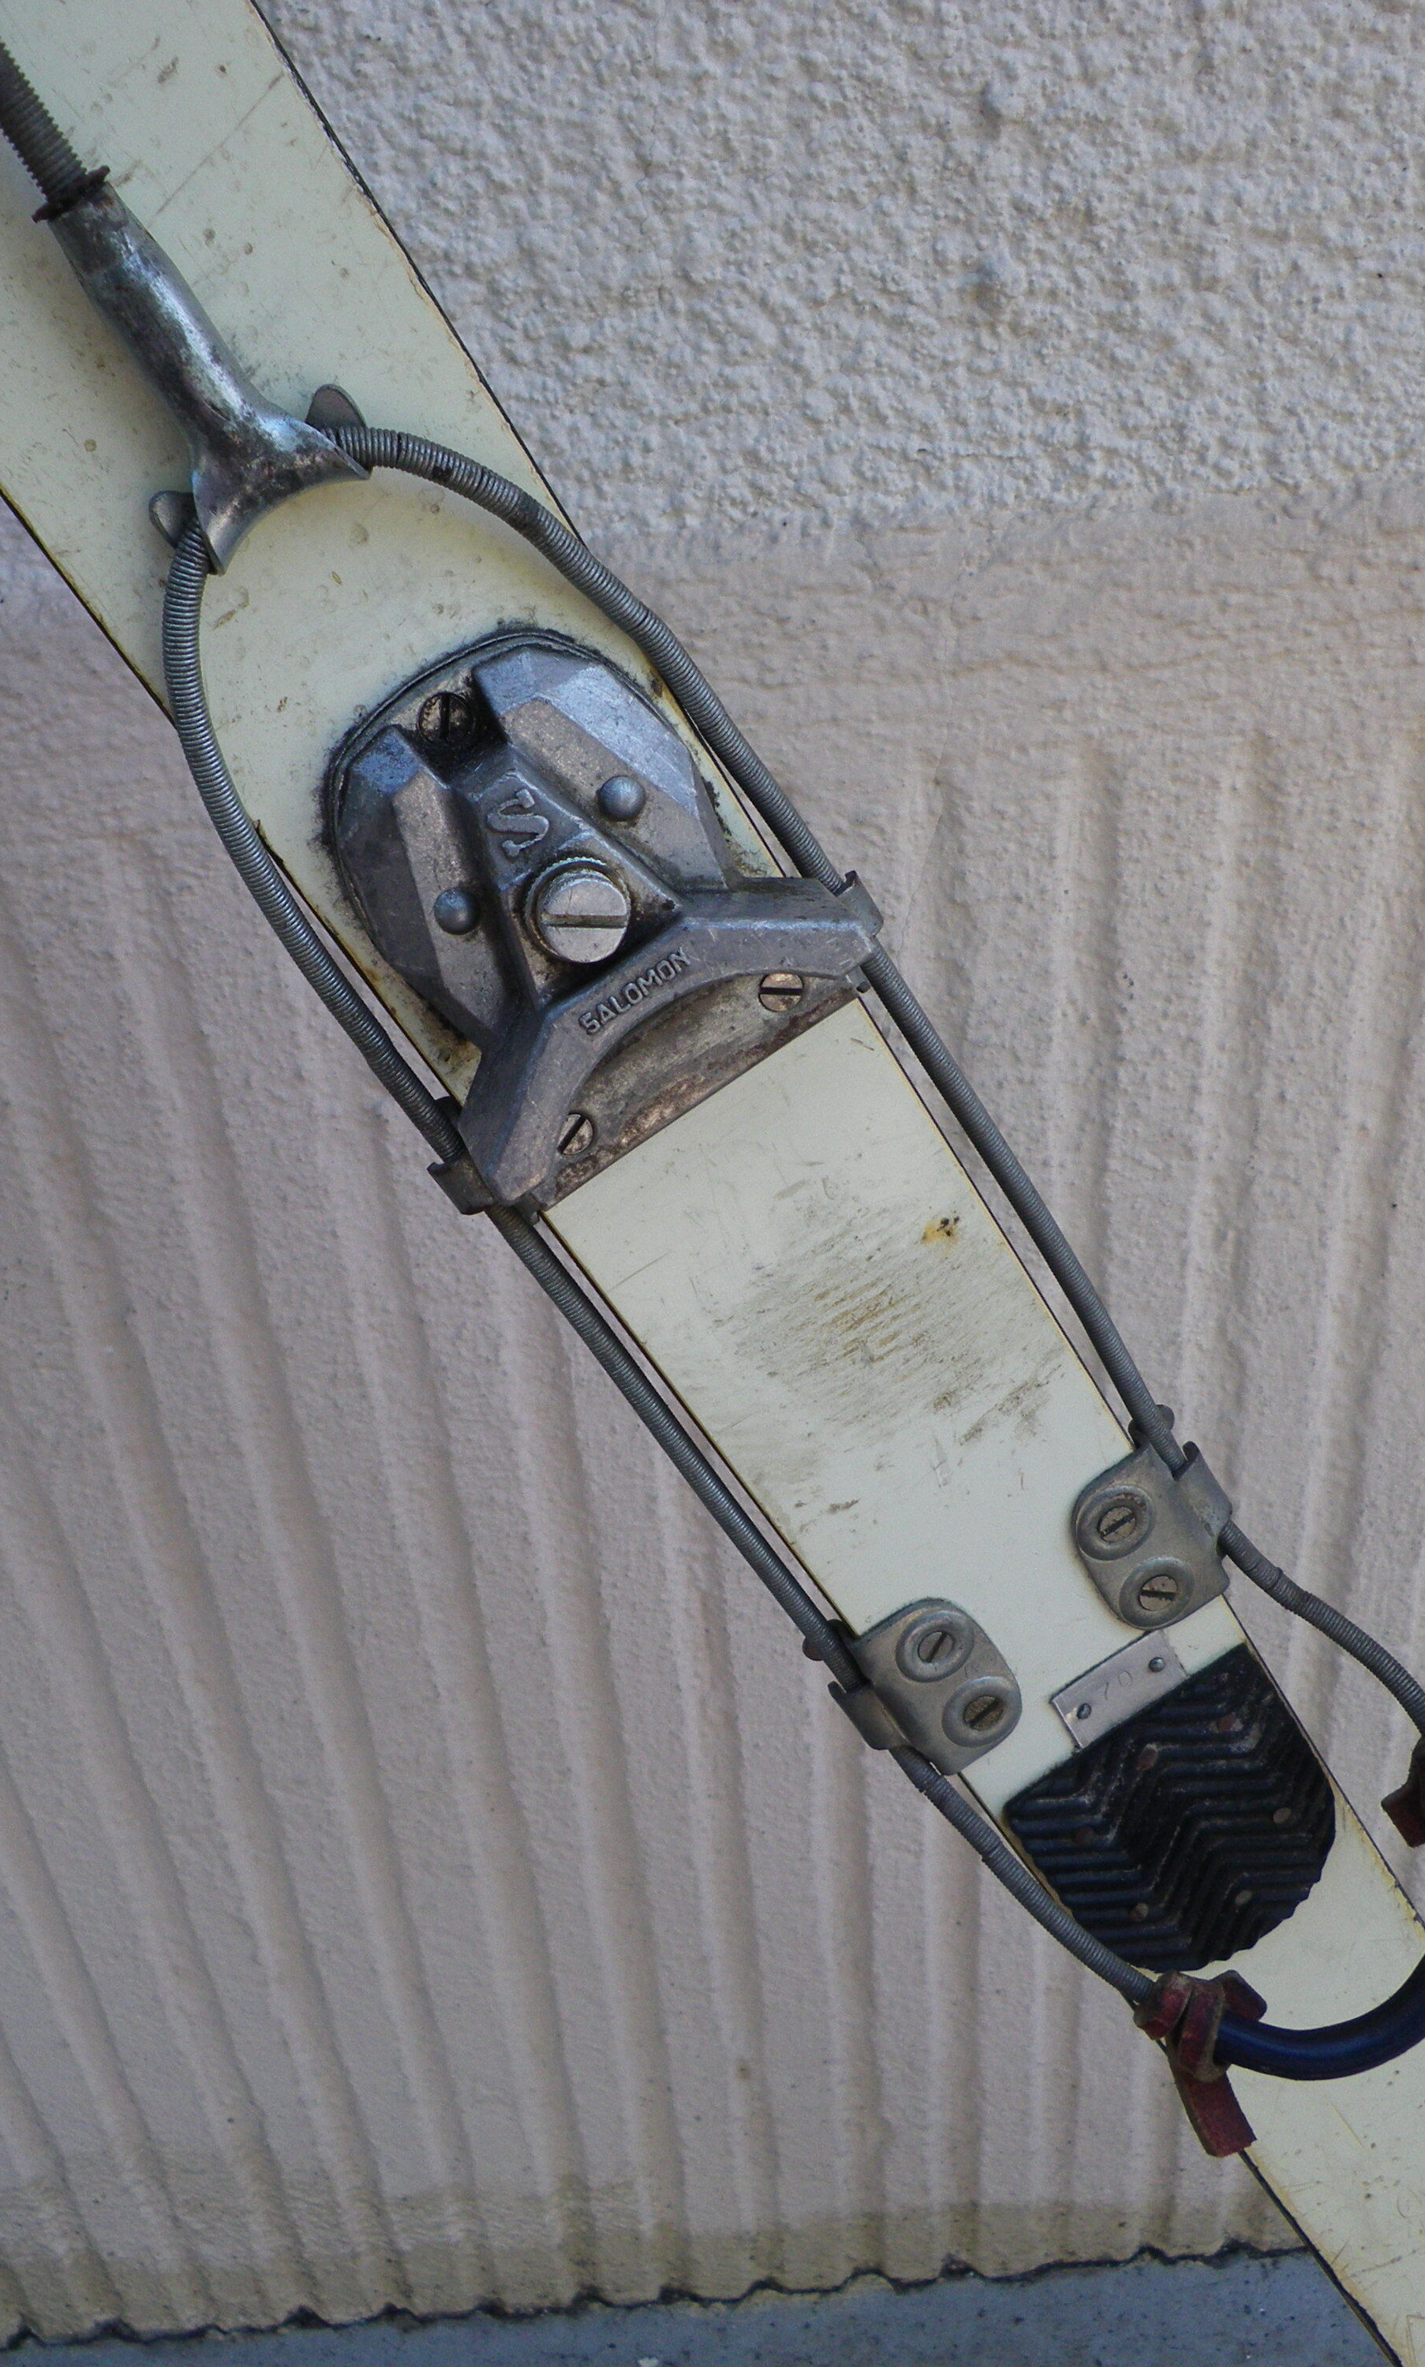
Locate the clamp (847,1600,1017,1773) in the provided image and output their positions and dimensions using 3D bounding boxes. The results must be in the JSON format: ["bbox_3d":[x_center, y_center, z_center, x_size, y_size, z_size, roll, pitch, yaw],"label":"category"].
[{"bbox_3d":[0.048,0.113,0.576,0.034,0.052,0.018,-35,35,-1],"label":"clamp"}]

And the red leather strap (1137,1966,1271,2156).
[{"bbox_3d":[0.131,0.226,0.654,0.034,0.066,0.023,-35,35,-1],"label":"red leather strap"}]

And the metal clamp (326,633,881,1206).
[{"bbox_3d":[-0.023,-0.044,0.443,0.095,0.102,0.036,-35,35,-1],"label":"metal clamp"}]

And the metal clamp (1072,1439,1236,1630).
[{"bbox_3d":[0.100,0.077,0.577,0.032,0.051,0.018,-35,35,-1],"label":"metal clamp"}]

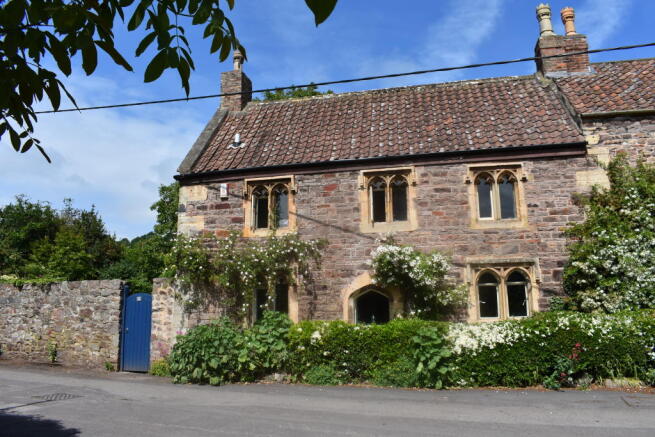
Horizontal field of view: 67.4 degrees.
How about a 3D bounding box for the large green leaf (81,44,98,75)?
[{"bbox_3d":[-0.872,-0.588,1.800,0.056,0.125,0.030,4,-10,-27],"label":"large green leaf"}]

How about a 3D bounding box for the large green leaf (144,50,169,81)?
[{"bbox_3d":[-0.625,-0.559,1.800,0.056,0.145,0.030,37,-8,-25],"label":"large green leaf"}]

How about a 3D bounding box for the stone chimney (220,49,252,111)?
[{"bbox_3d":[-2.962,-4.441,16.067,0.679,2.337,0.902,-3,-8,12],"label":"stone chimney"}]

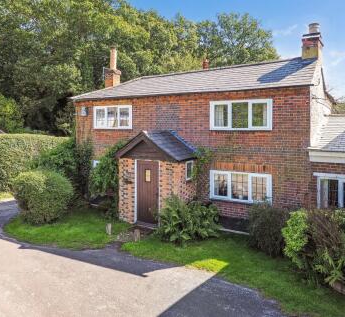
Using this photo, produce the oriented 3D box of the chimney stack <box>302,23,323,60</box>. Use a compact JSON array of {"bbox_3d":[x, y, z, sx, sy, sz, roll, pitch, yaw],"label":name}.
[{"bbox_3d":[4.680,-3.900,9.750,0.560,1.150,0.620,1,3,28],"label":"chimney stack"}]

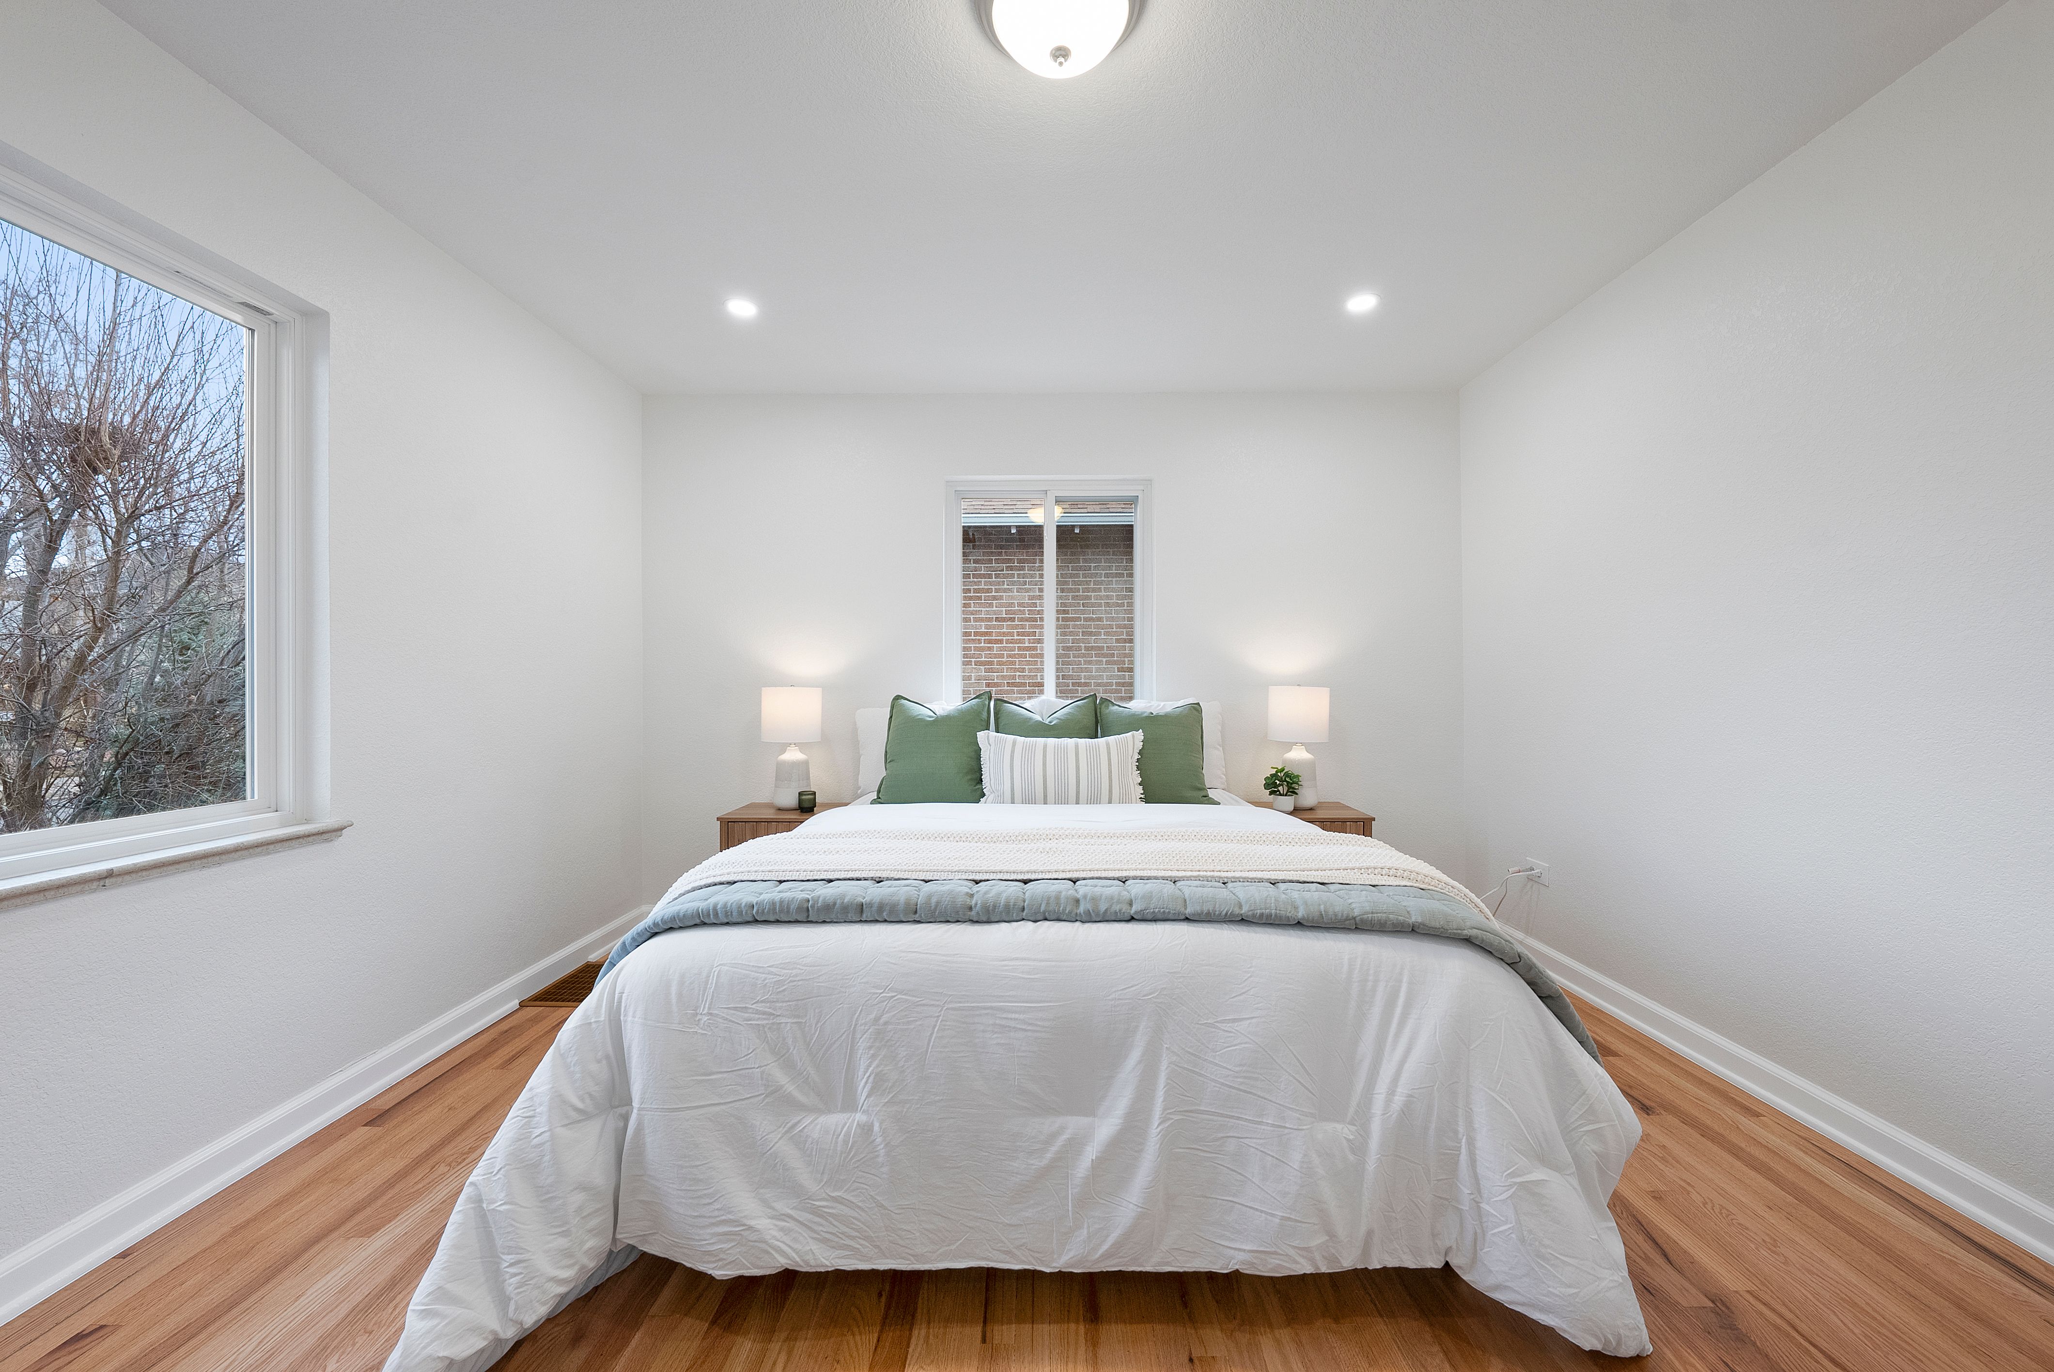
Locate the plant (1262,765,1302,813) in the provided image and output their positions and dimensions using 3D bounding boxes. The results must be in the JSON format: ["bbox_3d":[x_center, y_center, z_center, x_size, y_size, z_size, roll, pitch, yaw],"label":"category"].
[{"bbox_3d":[1.066,0.415,3.100,0.165,0.205,0.160,0,0,1],"label":"plant"}]

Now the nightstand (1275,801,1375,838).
[{"bbox_3d":[1.138,0.808,3.125,0.490,0.585,0.380,0,0,1],"label":"nightstand"}]

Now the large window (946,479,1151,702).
[{"bbox_3d":[0.100,-0.335,3.370,0.940,1.200,0.100,0,0,1],"label":"large window"}]

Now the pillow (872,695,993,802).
[{"bbox_3d":[-0.385,0.250,2.990,0.460,0.450,0.150,0,-17,1],"label":"pillow"}]

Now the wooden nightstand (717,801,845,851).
[{"bbox_3d":[-0.980,0.808,3.140,0.490,0.585,0.380,0,0,1],"label":"wooden nightstand"}]

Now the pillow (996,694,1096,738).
[{"bbox_3d":[0.078,0.252,3.010,0.450,0.450,0.150,0,-17,1],"label":"pillow"}]

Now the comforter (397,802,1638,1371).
[{"bbox_3d":[0.020,0.770,2.260,2.000,0.660,2.100,0,0,1],"label":"comforter"}]

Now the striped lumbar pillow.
[{"bbox_3d":[0.126,0.318,2.840,0.630,0.330,0.130,0,-17,1],"label":"striped lumbar pillow"}]

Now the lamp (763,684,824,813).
[{"bbox_3d":[-1.010,0.252,3.190,0.260,0.530,0.260,0,0,1],"label":"lamp"}]

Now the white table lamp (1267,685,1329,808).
[{"bbox_3d":[1.155,0.252,3.160,0.260,0.530,0.260,0,0,1],"label":"white table lamp"}]

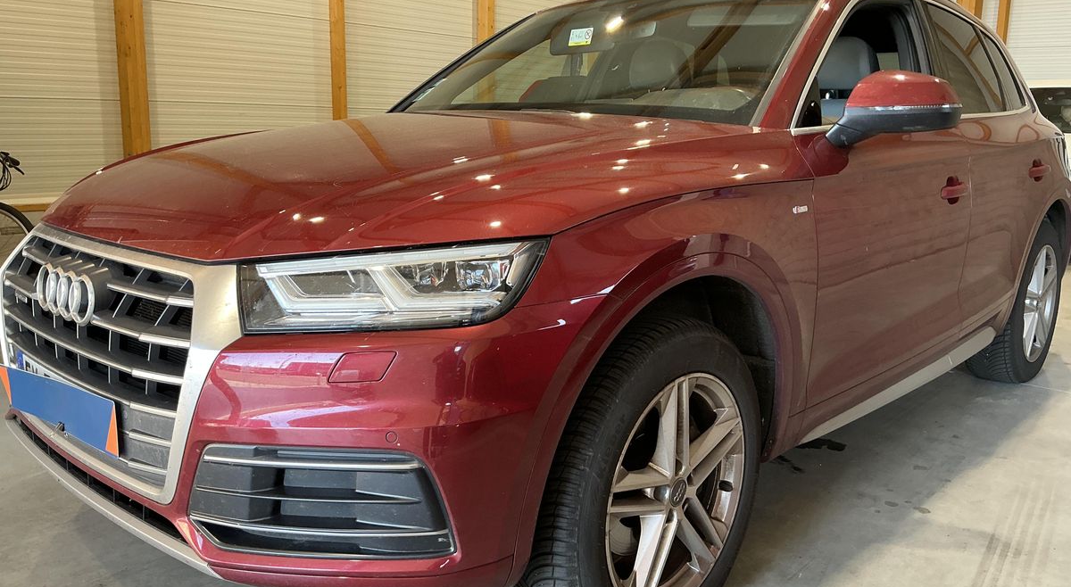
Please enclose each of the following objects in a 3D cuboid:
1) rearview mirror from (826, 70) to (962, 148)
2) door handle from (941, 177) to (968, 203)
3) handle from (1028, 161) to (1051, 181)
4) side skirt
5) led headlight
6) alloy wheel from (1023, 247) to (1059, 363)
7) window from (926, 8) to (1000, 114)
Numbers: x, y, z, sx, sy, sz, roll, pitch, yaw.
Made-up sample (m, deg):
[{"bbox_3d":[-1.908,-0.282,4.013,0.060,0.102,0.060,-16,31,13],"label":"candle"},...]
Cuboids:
[{"bbox_3d":[0.960,-0.503,2.331,0.240,0.200,0.270,10,15,43],"label":"rearview mirror"},{"bbox_3d":[1.376,-0.343,2.857,0.060,0.085,0.215,10,15,43],"label":"door handle"},{"bbox_3d":[2.066,-0.501,3.564,0.060,0.082,0.215,10,15,43],"label":"handle"},{"bbox_3d":[1.240,0.271,2.886,0.090,0.095,1.650,10,15,43],"label":"side skirt"},{"bbox_3d":[-0.242,-0.004,1.524,0.390,0.175,0.420,10,15,43],"label":"led headlight"},{"bbox_3d":[2.193,0.037,3.919,0.190,0.523,0.523,10,15,43],"label":"alloy wheel"},{"bbox_3d":[1.597,-0.854,3.222,0.050,0.365,0.710,-13,-2,45],"label":"window"}]

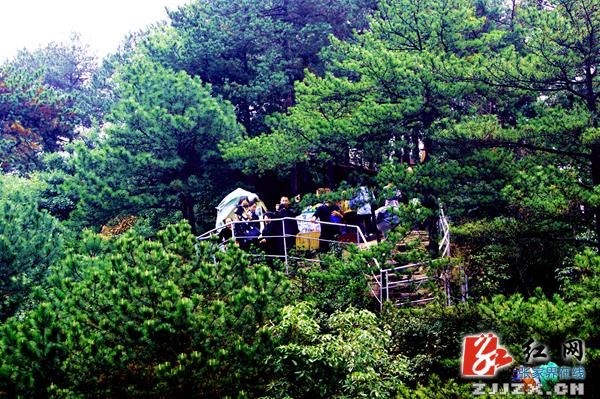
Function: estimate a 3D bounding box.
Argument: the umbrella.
[{"bbox_3d":[-1.361,0.231,31.500,1.200,0.900,1.100,0,-2,0],"label":"umbrella"}]

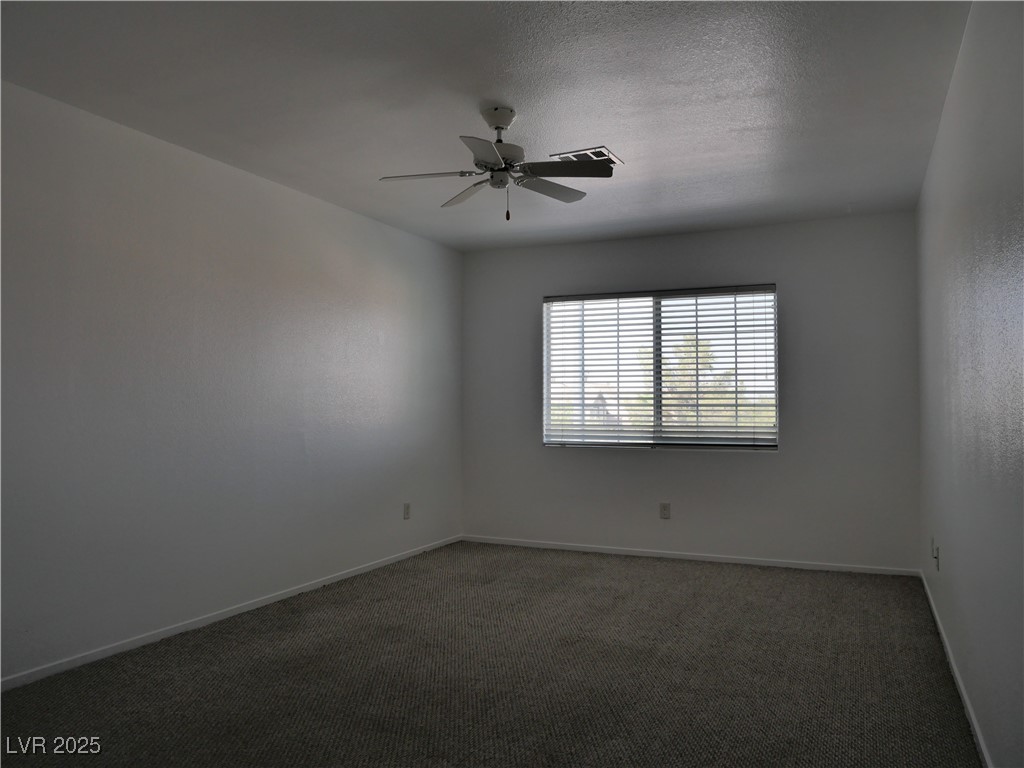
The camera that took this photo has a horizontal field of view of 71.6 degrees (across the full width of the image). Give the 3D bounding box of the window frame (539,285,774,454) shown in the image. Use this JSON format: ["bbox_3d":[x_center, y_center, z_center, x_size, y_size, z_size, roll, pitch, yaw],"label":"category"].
[{"bbox_3d":[1.085,-0.118,5.440,1.780,1.185,0.060,-1,-2,23],"label":"window frame"}]

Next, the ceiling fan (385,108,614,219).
[{"bbox_3d":[-0.068,-0.990,3.180,1.040,0.460,1.040,-1,-2,23],"label":"ceiling fan"}]

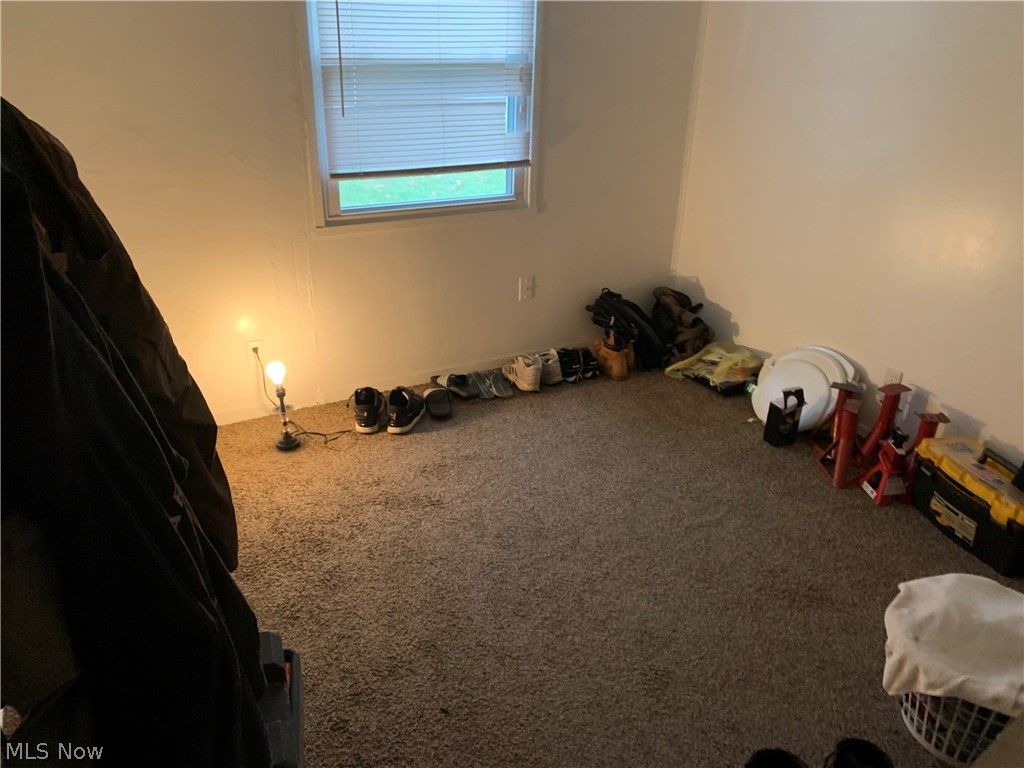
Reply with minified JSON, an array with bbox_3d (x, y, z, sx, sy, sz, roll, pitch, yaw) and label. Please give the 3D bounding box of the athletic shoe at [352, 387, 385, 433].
[{"bbox_3d":[-0.598,0.077,3.212,0.105,0.120,0.295,-1,25,-6],"label":"athletic shoe"}]

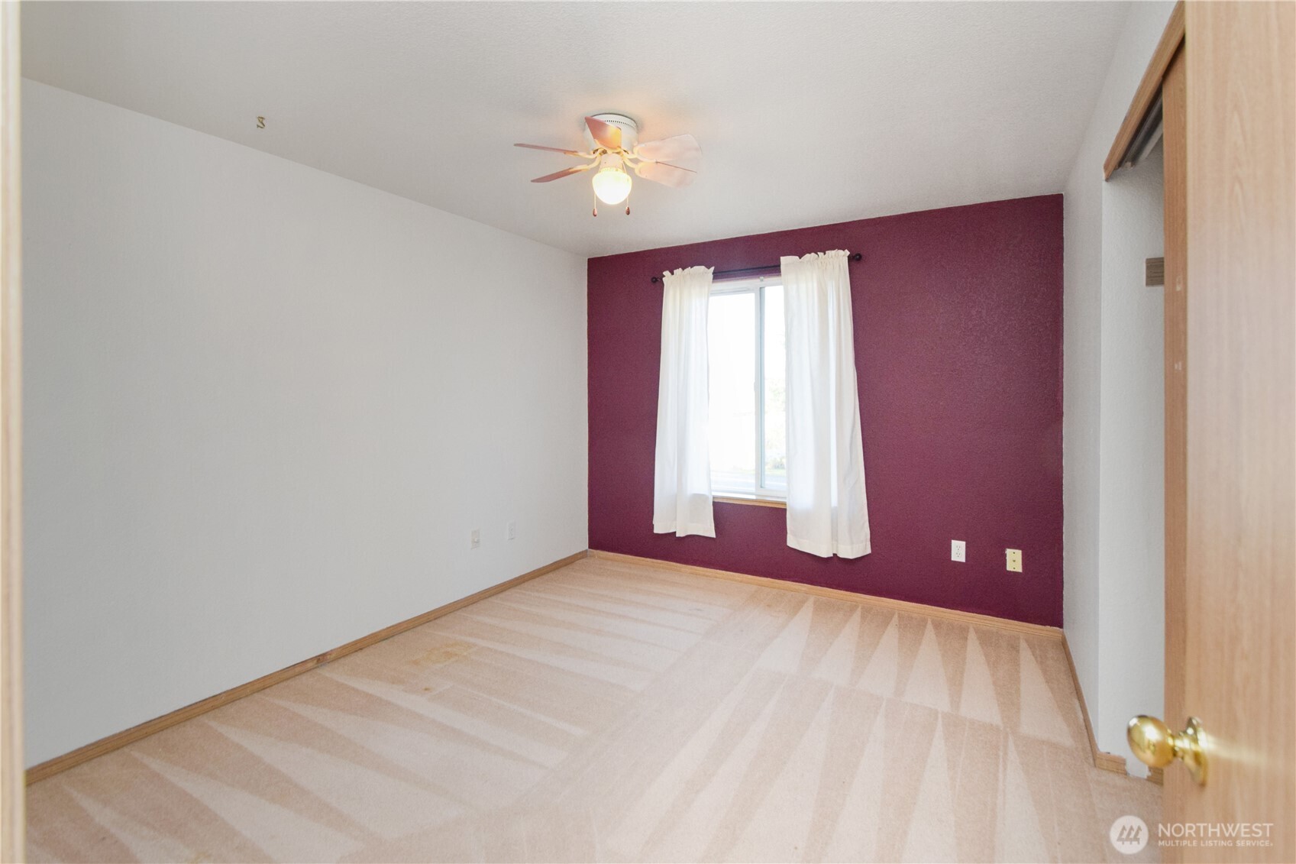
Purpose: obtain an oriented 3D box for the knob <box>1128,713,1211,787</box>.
[{"bbox_3d":[0.584,0.355,0.616,0.062,0.068,0.068,1,3,31],"label":"knob"}]

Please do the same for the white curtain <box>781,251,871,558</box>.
[{"bbox_3d":[1.120,-0.176,3.426,0.520,1.900,0.130,1,2,28],"label":"white curtain"}]

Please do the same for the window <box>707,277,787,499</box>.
[{"bbox_3d":[0.760,-0.302,3.739,1.200,1.510,0.110,1,2,28],"label":"window"}]

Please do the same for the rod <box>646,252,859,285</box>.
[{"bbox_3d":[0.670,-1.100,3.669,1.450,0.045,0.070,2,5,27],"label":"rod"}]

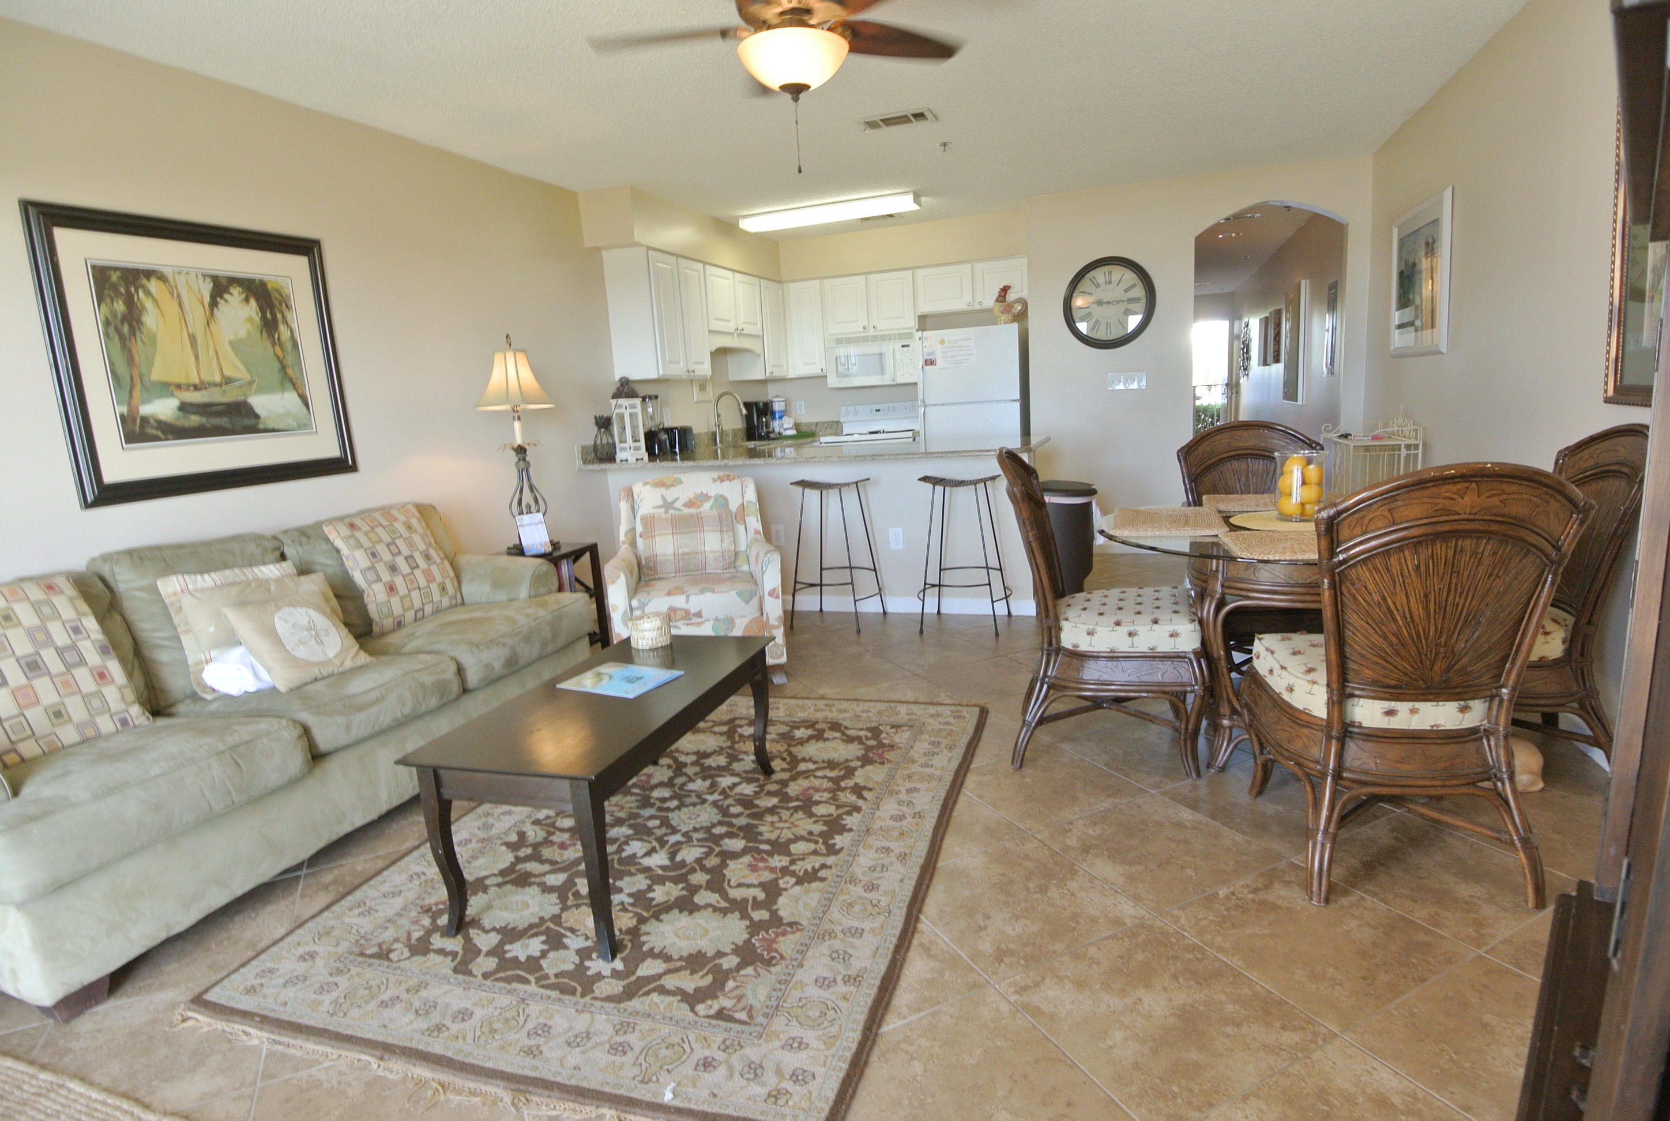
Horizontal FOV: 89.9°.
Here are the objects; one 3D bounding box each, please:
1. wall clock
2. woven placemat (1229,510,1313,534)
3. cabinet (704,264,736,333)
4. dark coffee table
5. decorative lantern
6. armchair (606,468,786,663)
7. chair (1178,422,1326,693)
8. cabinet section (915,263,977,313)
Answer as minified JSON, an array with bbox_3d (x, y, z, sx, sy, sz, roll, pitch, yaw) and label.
[{"bbox_3d":[1.862,-1.749,5.665,0.600,0.610,0.055,0,12,20],"label":"wall clock"},{"bbox_3d":[1.446,-0.126,2.583,0.410,0.010,0.410,0,12,20],"label":"woven placemat"},{"bbox_3d":[-0.974,-1.873,6.095,0.351,0.454,0.448,0,11,20],"label":"cabinet"},{"bbox_3d":[-0.578,0.584,2.365,0.525,0.466,1.045,0,12,19],"label":"dark coffee table"},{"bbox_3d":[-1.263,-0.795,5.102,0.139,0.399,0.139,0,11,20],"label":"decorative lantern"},{"bbox_3d":[-0.623,0.056,3.957,0.750,0.900,0.800,-4,11,-2],"label":"armchair"},{"bbox_3d":[1.592,0.015,3.164,0.496,1.016,0.593,1,12,25],"label":"chair"},{"bbox_3d":[0.891,-2.088,6.475,0.459,0.347,0.320,1,12,20],"label":"cabinet section"}]

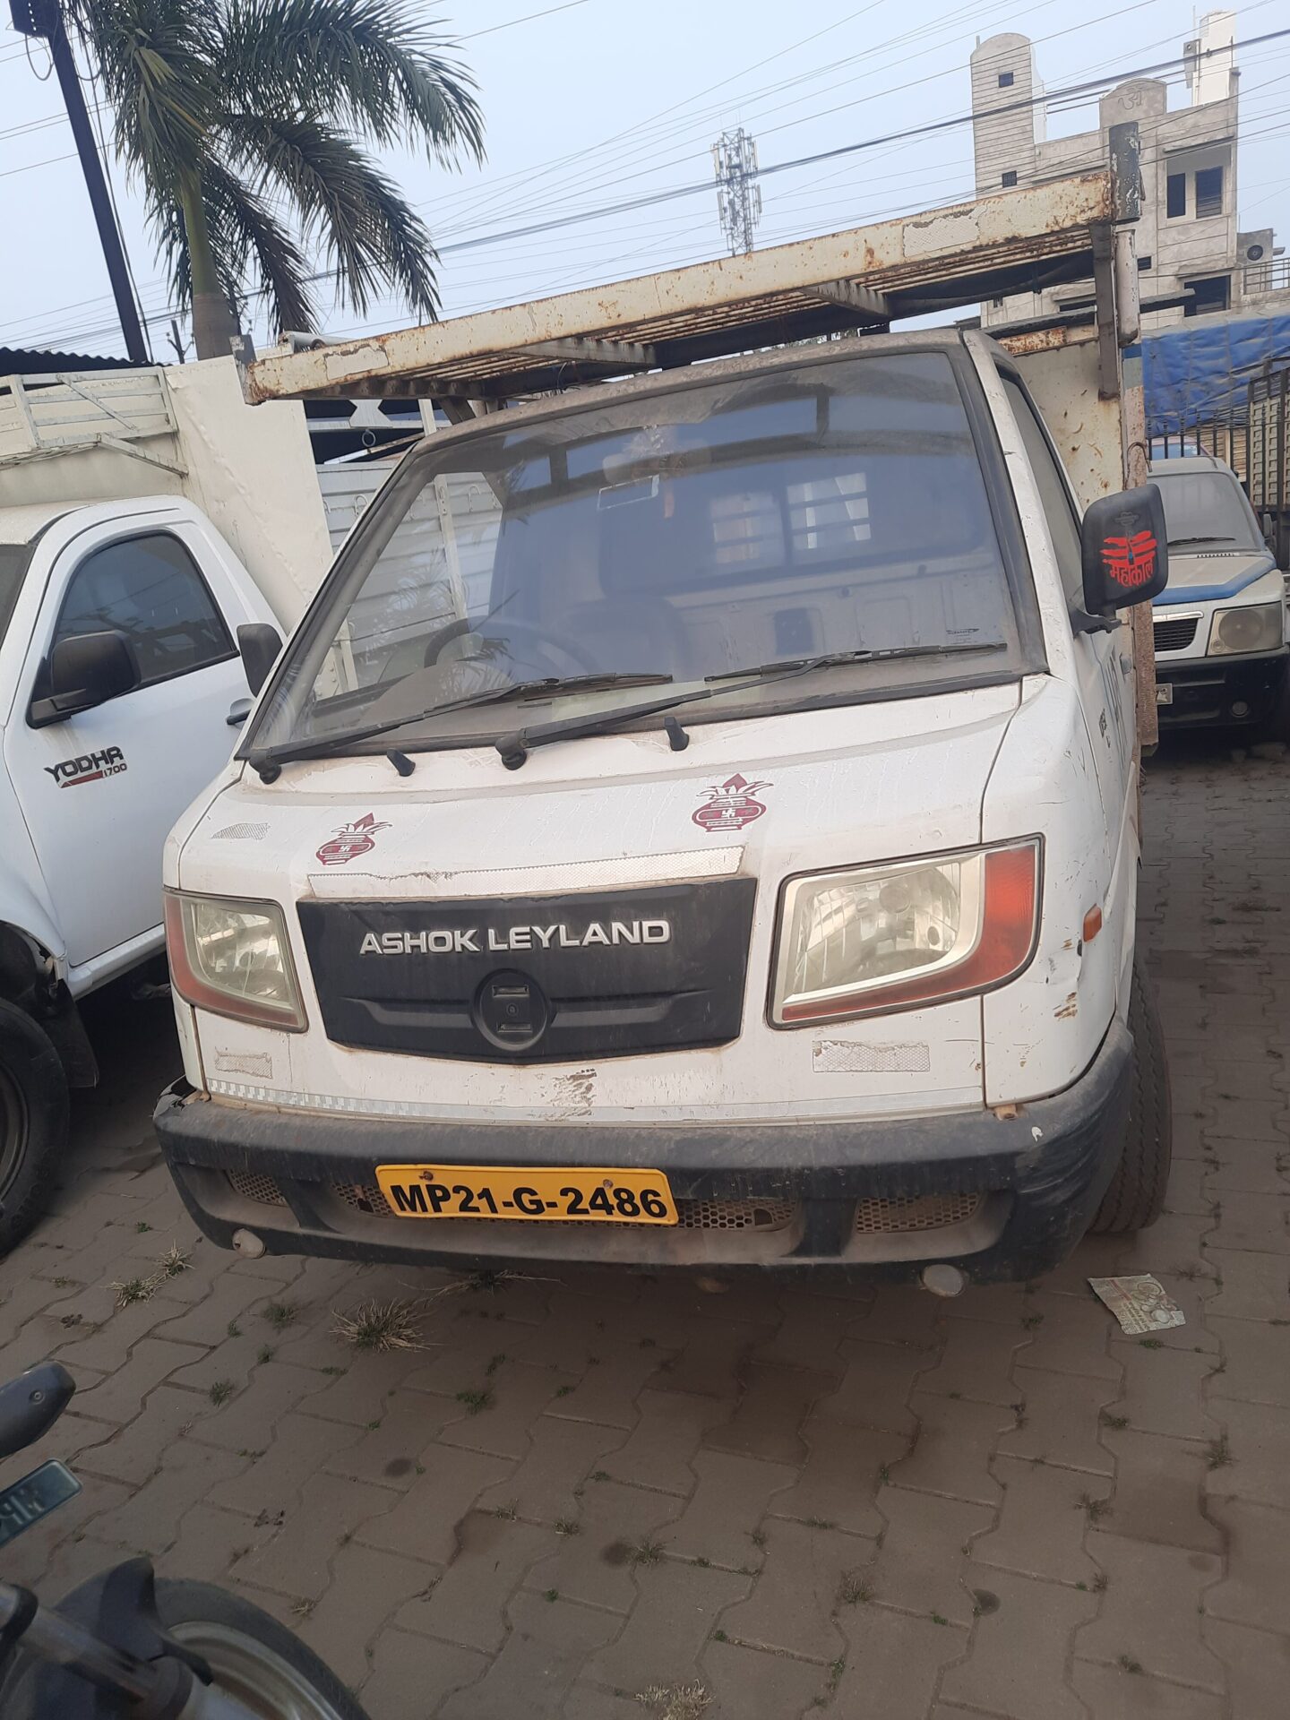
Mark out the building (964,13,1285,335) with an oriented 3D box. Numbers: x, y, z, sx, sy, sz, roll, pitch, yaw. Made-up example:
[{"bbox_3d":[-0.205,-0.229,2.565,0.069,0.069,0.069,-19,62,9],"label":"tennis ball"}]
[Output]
[{"bbox_3d":[14.957,-17.093,38.772,7.400,12.700,10.000,0,16,25],"label":"building"}]

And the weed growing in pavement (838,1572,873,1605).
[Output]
[{"bbox_3d":[0.261,0.906,1.544,0.044,0.025,0.038,-5,14,6],"label":"weed growing in pavement"}]

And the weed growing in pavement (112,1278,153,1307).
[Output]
[{"bbox_3d":[-0.992,0.838,2.407,0.075,0.035,0.062,-14,16,-26],"label":"weed growing in pavement"}]

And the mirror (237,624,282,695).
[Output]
[{"bbox_3d":[-0.824,-0.441,2.772,0.150,0.200,0.080,-3,14,20],"label":"mirror"}]

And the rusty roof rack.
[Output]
[{"bbox_3d":[0.127,-1.205,2.809,1.770,0.130,1.000,-2,17,22],"label":"rusty roof rack"}]

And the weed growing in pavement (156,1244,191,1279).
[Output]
[{"bbox_3d":[-0.945,0.807,2.492,0.068,0.045,0.060,-14,16,-24],"label":"weed growing in pavement"}]

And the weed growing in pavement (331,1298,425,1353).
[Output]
[{"bbox_3d":[-0.470,0.821,2.191,0.160,0.055,0.120,-11,15,-16],"label":"weed growing in pavement"}]

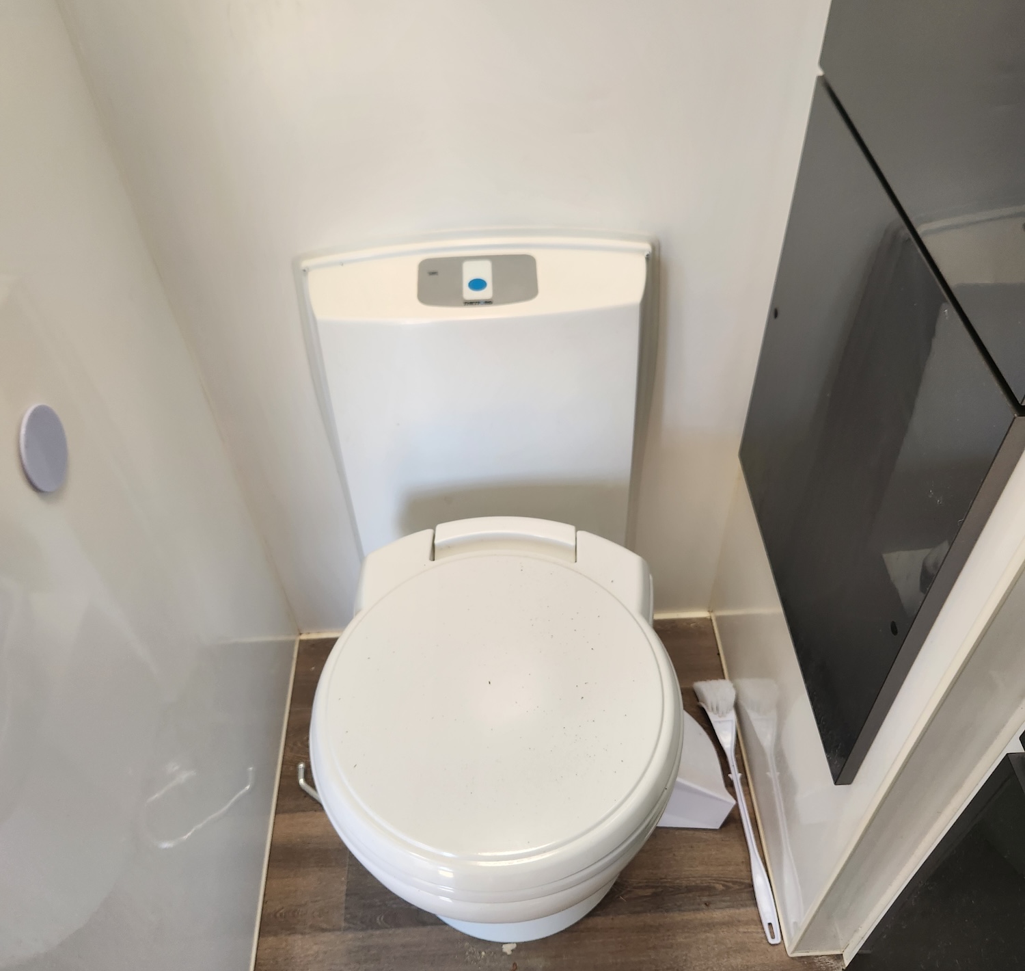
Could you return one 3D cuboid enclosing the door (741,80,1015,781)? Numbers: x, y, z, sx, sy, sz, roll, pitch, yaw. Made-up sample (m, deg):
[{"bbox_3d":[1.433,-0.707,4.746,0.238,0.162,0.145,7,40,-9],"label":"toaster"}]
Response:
[{"bbox_3d":[0.306,-0.040,0.861,0.017,0.495,0.448,-3,48,1],"label":"door"}]

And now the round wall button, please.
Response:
[{"bbox_3d":[-0.374,-0.029,0.716,0.012,0.067,0.067,-3,48,1],"label":"round wall button"}]

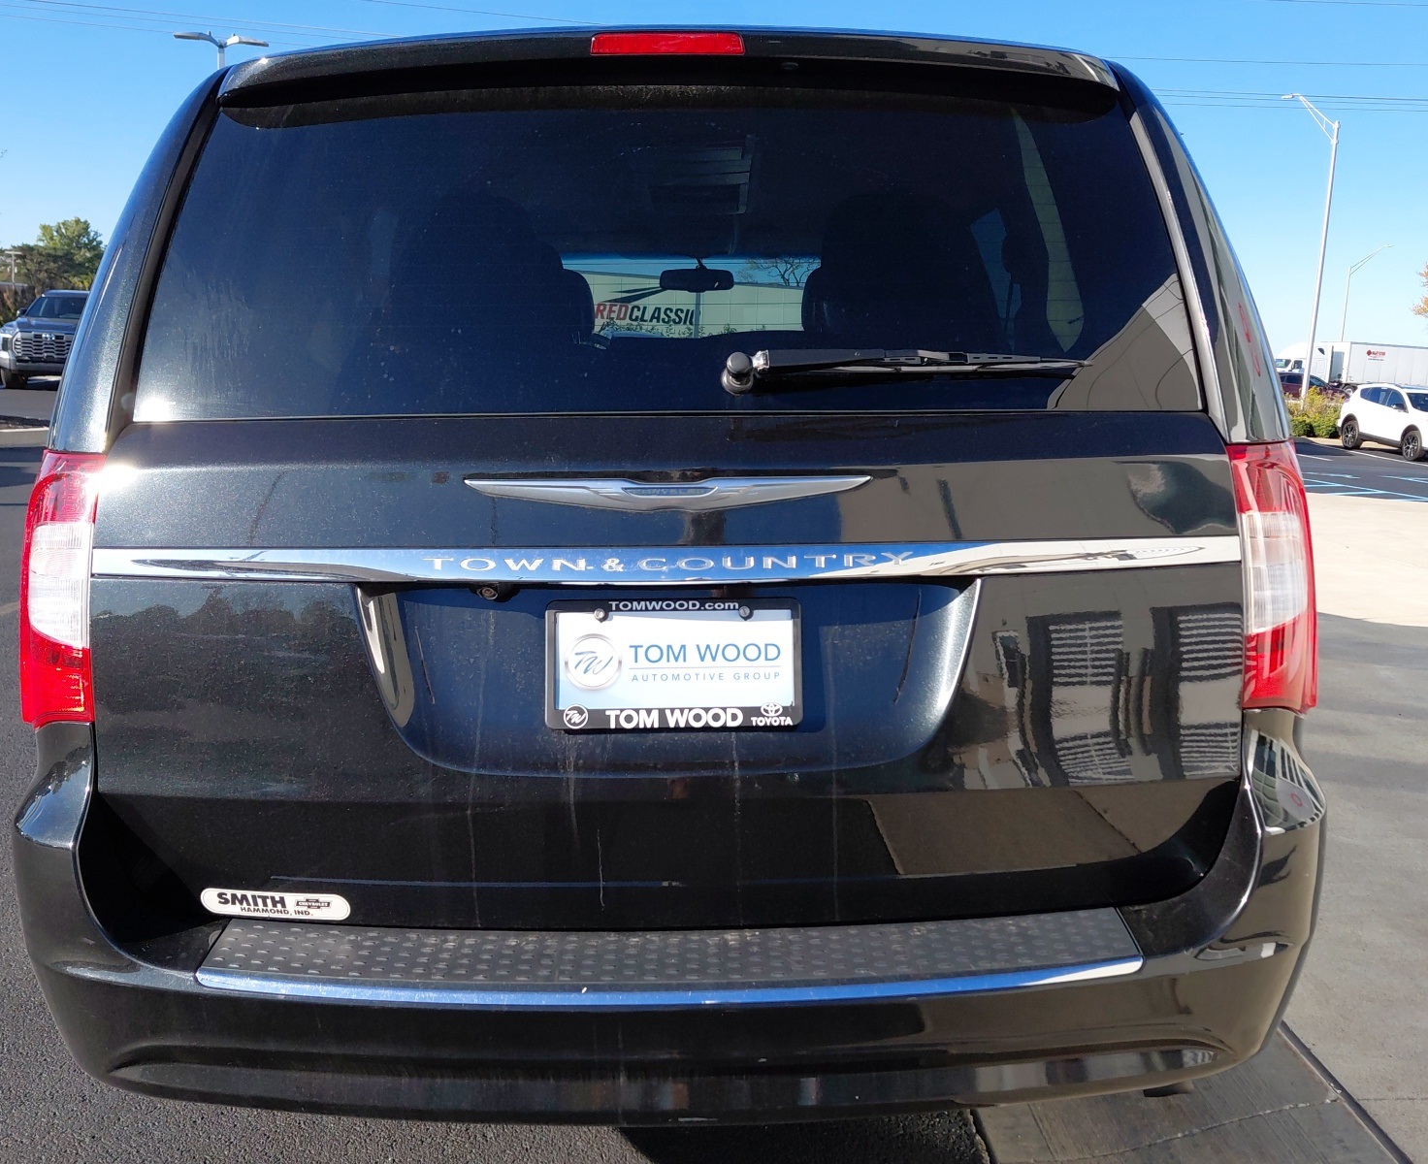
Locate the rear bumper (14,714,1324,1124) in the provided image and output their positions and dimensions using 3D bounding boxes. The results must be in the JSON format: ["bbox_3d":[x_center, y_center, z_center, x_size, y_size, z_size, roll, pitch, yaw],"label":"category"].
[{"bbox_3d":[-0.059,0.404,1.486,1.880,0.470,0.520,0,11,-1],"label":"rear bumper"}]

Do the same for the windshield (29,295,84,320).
[{"bbox_3d":[-13.289,-5.672,23.200,1.580,0.160,0.750,-2,51,-18],"label":"windshield"}]

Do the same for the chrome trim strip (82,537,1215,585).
[{"bbox_3d":[-0.055,-0.025,1.319,1.390,0.044,0.075,0,11,-1],"label":"chrome trim strip"}]

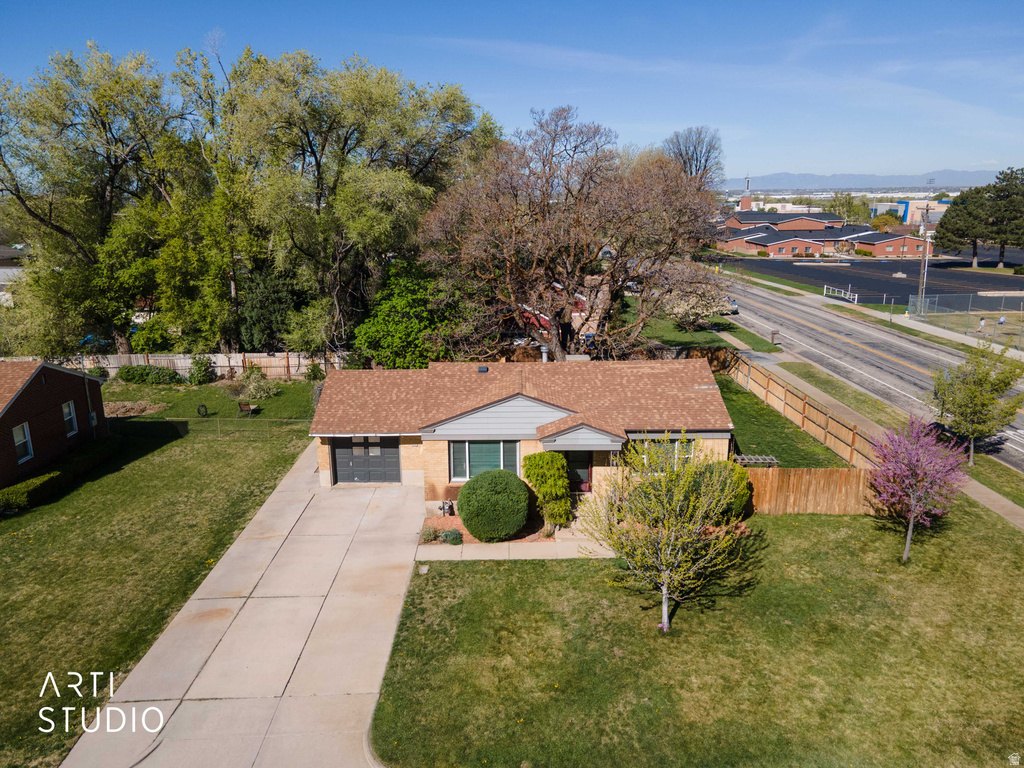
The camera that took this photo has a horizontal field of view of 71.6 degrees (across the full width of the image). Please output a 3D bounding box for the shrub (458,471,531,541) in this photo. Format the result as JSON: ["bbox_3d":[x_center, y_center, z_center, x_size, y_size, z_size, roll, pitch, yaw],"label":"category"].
[{"bbox_3d":[-0.640,4.147,24.130,2.420,2.400,2.420,0,15,0],"label":"shrub"}]

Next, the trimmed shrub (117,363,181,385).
[{"bbox_3d":[-22.800,-0.678,44.740,4.100,1.150,1.600,0,15,0],"label":"trimmed shrub"}]

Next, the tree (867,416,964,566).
[{"bbox_3d":[12.620,3.425,22.270,2.750,4.750,2.700,0,15,0],"label":"tree"}]

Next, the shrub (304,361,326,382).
[{"bbox_3d":[-12.219,-0.875,44.435,1.400,1.250,1.250,-1,15,0],"label":"shrub"}]

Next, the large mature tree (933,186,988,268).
[{"bbox_3d":[72.259,-24.408,111.297,9.300,12.200,9.000,-1,15,0],"label":"large mature tree"}]

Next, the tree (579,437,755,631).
[{"bbox_3d":[4.100,4.071,18.766,4.450,5.300,4.300,0,15,0],"label":"tree"}]

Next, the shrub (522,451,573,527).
[{"bbox_3d":[1.175,3.669,23.670,1.550,3.000,1.400,-1,15,0],"label":"shrub"}]

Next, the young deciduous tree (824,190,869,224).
[{"bbox_3d":[95.500,-48.316,202.447,12.300,12.300,12.000,0,15,0],"label":"young deciduous tree"}]

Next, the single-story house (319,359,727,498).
[{"bbox_3d":[-0.074,1.395,28.674,15.300,4.800,10.300,-1,15,0],"label":"single-story house"}]

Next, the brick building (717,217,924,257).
[{"bbox_3d":[60.500,-32.290,150.852,33.000,7.800,46.000,0,15,0],"label":"brick building"}]

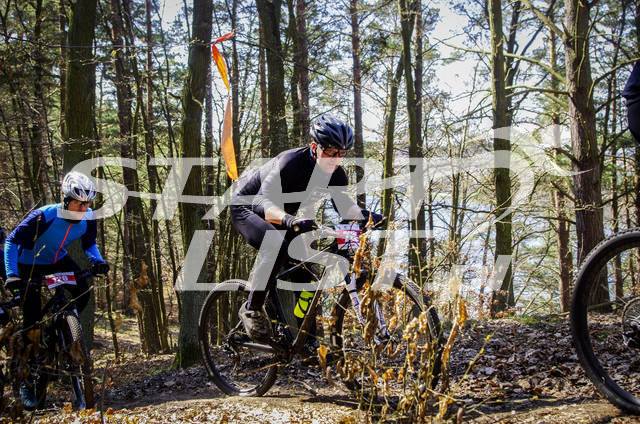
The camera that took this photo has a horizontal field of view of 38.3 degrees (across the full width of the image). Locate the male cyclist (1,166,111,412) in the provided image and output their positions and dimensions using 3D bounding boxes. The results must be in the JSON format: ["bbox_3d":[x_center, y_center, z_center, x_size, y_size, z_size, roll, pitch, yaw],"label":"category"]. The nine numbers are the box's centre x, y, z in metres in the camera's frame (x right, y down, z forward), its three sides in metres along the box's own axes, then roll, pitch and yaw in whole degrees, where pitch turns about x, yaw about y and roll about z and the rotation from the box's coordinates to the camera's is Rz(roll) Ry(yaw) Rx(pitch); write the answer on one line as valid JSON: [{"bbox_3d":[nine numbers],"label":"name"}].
[{"bbox_3d":[-1.830,0.555,6.330,0.760,1.620,0.920,-2,4,-35],"label":"male cyclist"}]

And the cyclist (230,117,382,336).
[{"bbox_3d":[-0.100,0.125,5.200,0.950,1.310,0.740,3,4,43],"label":"cyclist"}]

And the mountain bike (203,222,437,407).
[{"bbox_3d":[-0.090,0.583,5.222,1.870,1.030,0.730,-7,-4,44],"label":"mountain bike"}]

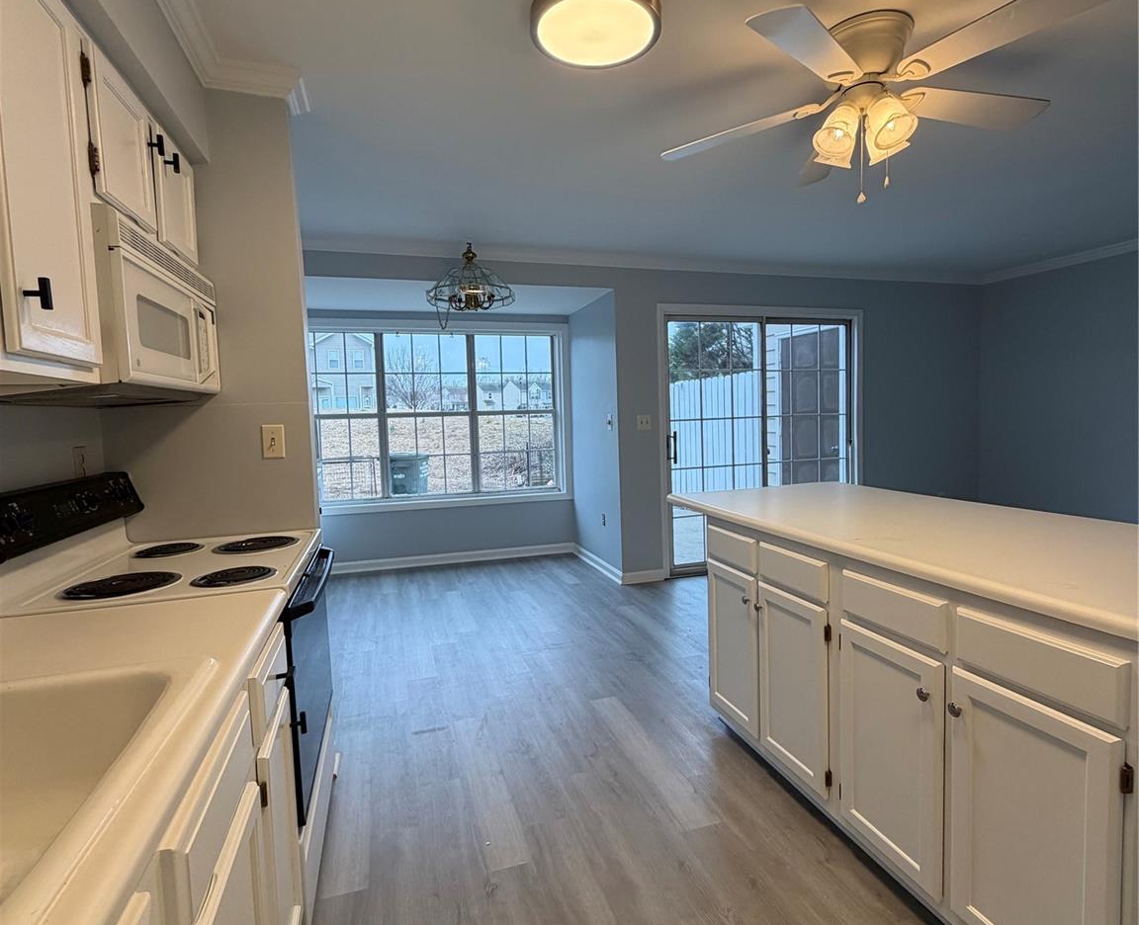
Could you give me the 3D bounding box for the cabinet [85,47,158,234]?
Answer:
[{"bbox_3d":[-1.193,-0.730,1.385,0.323,0.323,0.365,-3,4,-16],"label":"cabinet"}]

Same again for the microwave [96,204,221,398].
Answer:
[{"bbox_3d":[-1.221,-0.376,1.601,0.355,0.384,0.760,-3,4,-16],"label":"microwave"}]

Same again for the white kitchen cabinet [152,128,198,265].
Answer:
[{"bbox_3d":[-1.298,-0.754,1.744,0.323,0.323,0.375,-3,4,-16],"label":"white kitchen cabinet"}]

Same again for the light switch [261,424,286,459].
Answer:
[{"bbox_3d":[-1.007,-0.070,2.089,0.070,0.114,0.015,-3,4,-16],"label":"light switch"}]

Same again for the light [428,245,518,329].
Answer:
[{"bbox_3d":[-0.633,-1.142,3.936,0.570,0.510,0.570,-3,4,-16],"label":"light"}]

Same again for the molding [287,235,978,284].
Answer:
[{"bbox_3d":[0.826,-1.477,4.587,5.840,0.077,0.075,-3,4,-16],"label":"molding"}]

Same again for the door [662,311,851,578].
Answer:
[{"bbox_3d":[1.573,-0.149,4.976,1.728,2.018,0.100,-3,4,-16],"label":"door"}]

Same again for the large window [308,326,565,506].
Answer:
[{"bbox_3d":[-1.192,-0.396,5.316,2.350,1.555,0.100,-3,4,-16],"label":"large window"}]

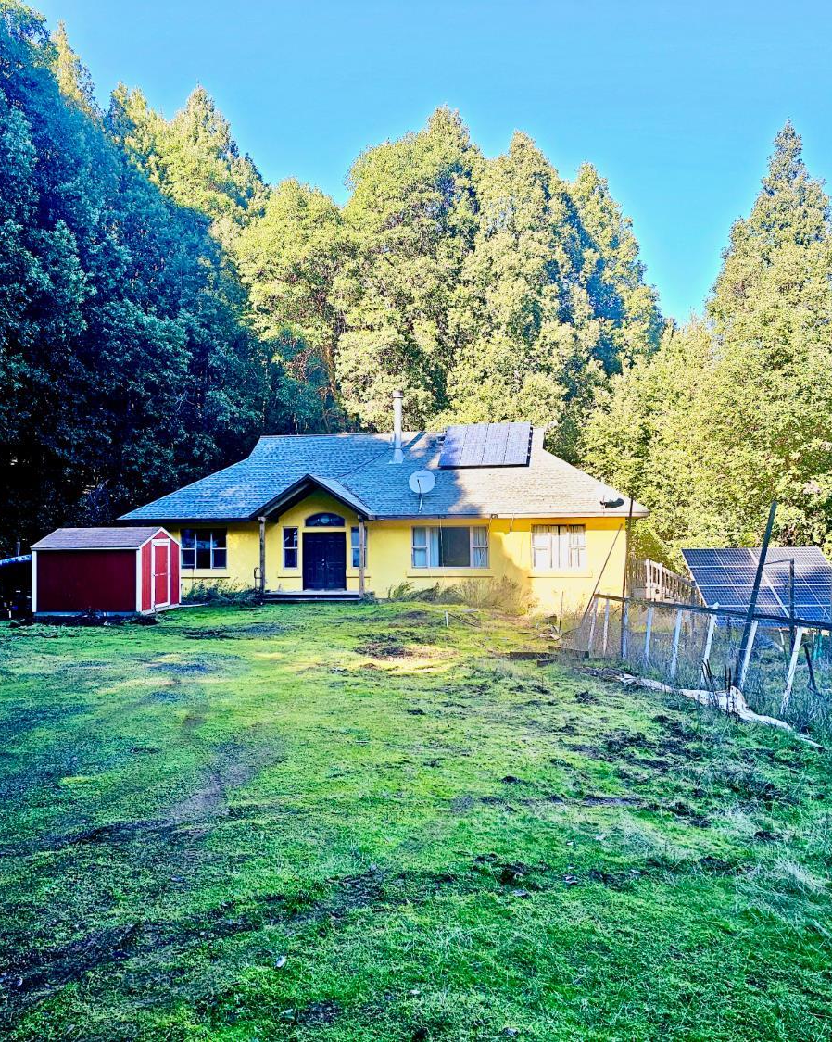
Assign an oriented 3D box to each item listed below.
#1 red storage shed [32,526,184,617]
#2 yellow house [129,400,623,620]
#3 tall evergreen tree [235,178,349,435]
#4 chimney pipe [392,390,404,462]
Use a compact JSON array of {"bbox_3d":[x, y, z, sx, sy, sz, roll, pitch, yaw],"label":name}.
[{"bbox_3d":[-8.877,1.442,26.810,3.253,2.471,2.917,-1,-1,8],"label":"red storage shed"},{"bbox_3d":[-0.693,-0.306,36.229,18.407,6.552,11.090,-1,-1,11],"label":"yellow house"},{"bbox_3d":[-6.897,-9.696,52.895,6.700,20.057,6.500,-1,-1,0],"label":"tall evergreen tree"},{"bbox_3d":[-0.668,-3.562,34.787,0.430,2.705,0.430,-1,-1,0],"label":"chimney pipe"}]

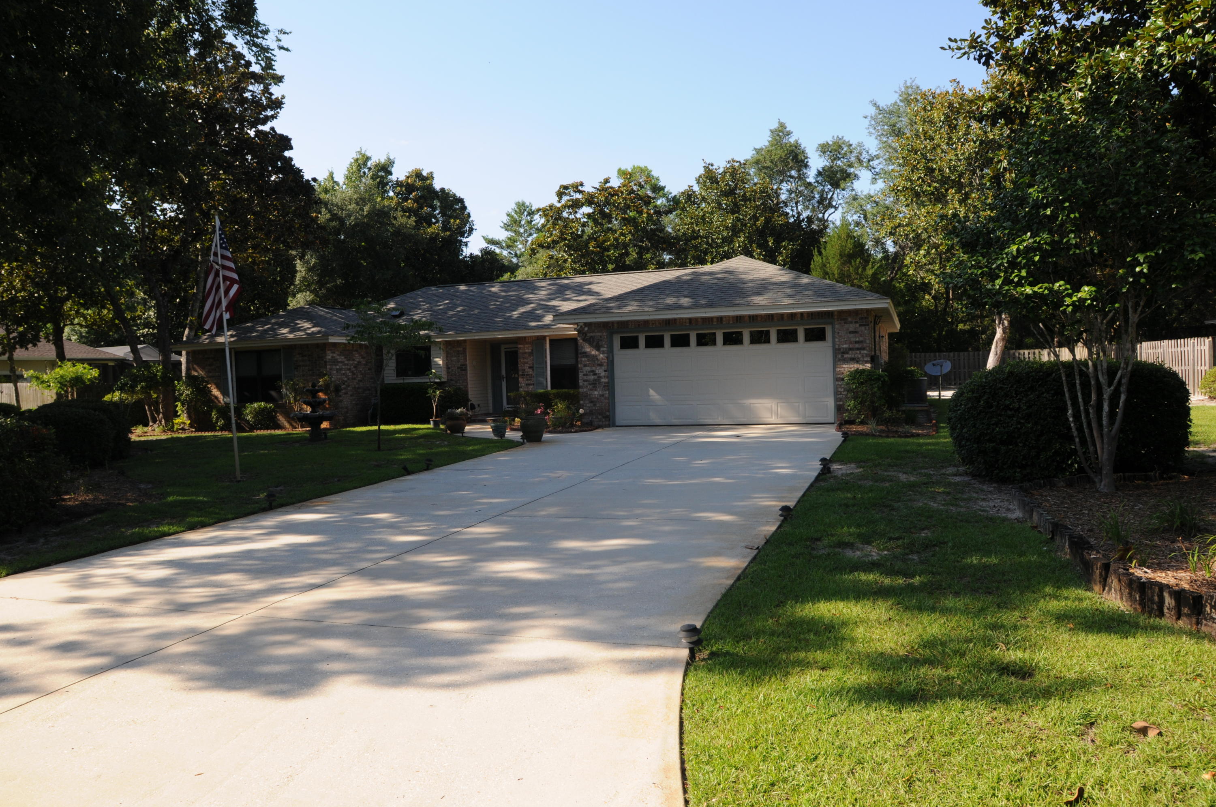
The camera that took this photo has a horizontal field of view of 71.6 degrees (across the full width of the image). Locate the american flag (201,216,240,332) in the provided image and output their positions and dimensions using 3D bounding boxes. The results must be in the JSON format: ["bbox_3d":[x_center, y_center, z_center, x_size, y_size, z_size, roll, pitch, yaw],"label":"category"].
[{"bbox_3d":[-5.721,-1.919,12.480,0.540,1.660,0.280,-3,3,-18],"label":"american flag"}]

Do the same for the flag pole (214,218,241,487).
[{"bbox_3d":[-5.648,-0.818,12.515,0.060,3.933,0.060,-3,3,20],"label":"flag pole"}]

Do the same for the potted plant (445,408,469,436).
[{"bbox_3d":[-3.579,0.371,19.986,0.580,0.640,0.560,-2,2,0],"label":"potted plant"}]

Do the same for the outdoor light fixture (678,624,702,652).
[{"bbox_3d":[0.408,1.174,4.166,0.120,0.152,0.120,-1,3,20],"label":"outdoor light fixture"}]

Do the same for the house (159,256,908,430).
[{"bbox_3d":[-2.676,-1.896,27.125,22.590,4.450,13.250,-1,3,20],"label":"house"}]

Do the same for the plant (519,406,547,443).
[{"bbox_3d":[-1.480,0.387,16.735,0.530,0.720,0.520,-2,2,0],"label":"plant"}]

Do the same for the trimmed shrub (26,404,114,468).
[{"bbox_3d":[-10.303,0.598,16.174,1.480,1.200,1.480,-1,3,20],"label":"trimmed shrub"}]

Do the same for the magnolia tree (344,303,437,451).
[{"bbox_3d":[-4.224,-0.527,16.339,1.750,2.850,1.700,-1,3,20],"label":"magnolia tree"}]

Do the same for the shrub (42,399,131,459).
[{"bbox_3d":[-10.899,0.545,17.674,1.620,1.220,1.600,-1,3,20],"label":"shrub"}]

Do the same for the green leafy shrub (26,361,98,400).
[{"bbox_3d":[-14.852,-0.034,22.952,1.700,2.250,1.650,-1,3,20],"label":"green leafy shrub"}]

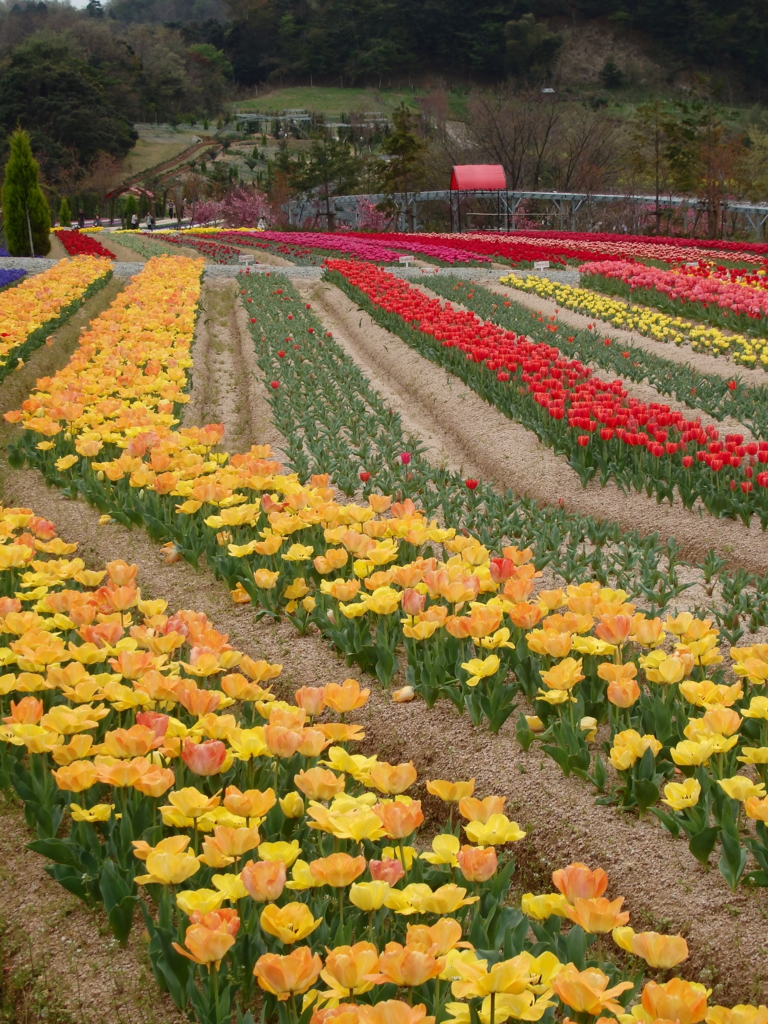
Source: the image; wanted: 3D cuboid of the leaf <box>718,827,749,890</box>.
[{"bbox_3d":[0.718,0.714,5.350,0.058,0.125,0.050,0,7,8],"label":"leaf"}]

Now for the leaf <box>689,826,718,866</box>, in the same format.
[{"bbox_3d":[0.676,0.708,5.500,0.061,0.085,0.045,0,7,7],"label":"leaf"}]

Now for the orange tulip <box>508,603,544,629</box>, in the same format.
[{"bbox_3d":[0.397,0.290,7.300,0.090,0.073,0.087,-1,7,3],"label":"orange tulip"}]

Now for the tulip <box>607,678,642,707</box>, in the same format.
[{"bbox_3d":[0.581,0.438,6.300,0.077,0.068,0.075,-1,7,5],"label":"tulip"}]

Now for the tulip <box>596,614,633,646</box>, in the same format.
[{"bbox_3d":[0.617,0.319,7.000,0.094,0.078,0.091,-1,7,5],"label":"tulip"}]

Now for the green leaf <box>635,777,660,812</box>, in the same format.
[{"bbox_3d":[0.602,0.650,5.950,0.057,0.080,0.045,-1,7,6],"label":"green leaf"}]

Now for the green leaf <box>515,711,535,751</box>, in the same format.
[{"bbox_3d":[0.363,0.562,6.650,0.049,0.100,0.040,-1,7,3],"label":"green leaf"}]

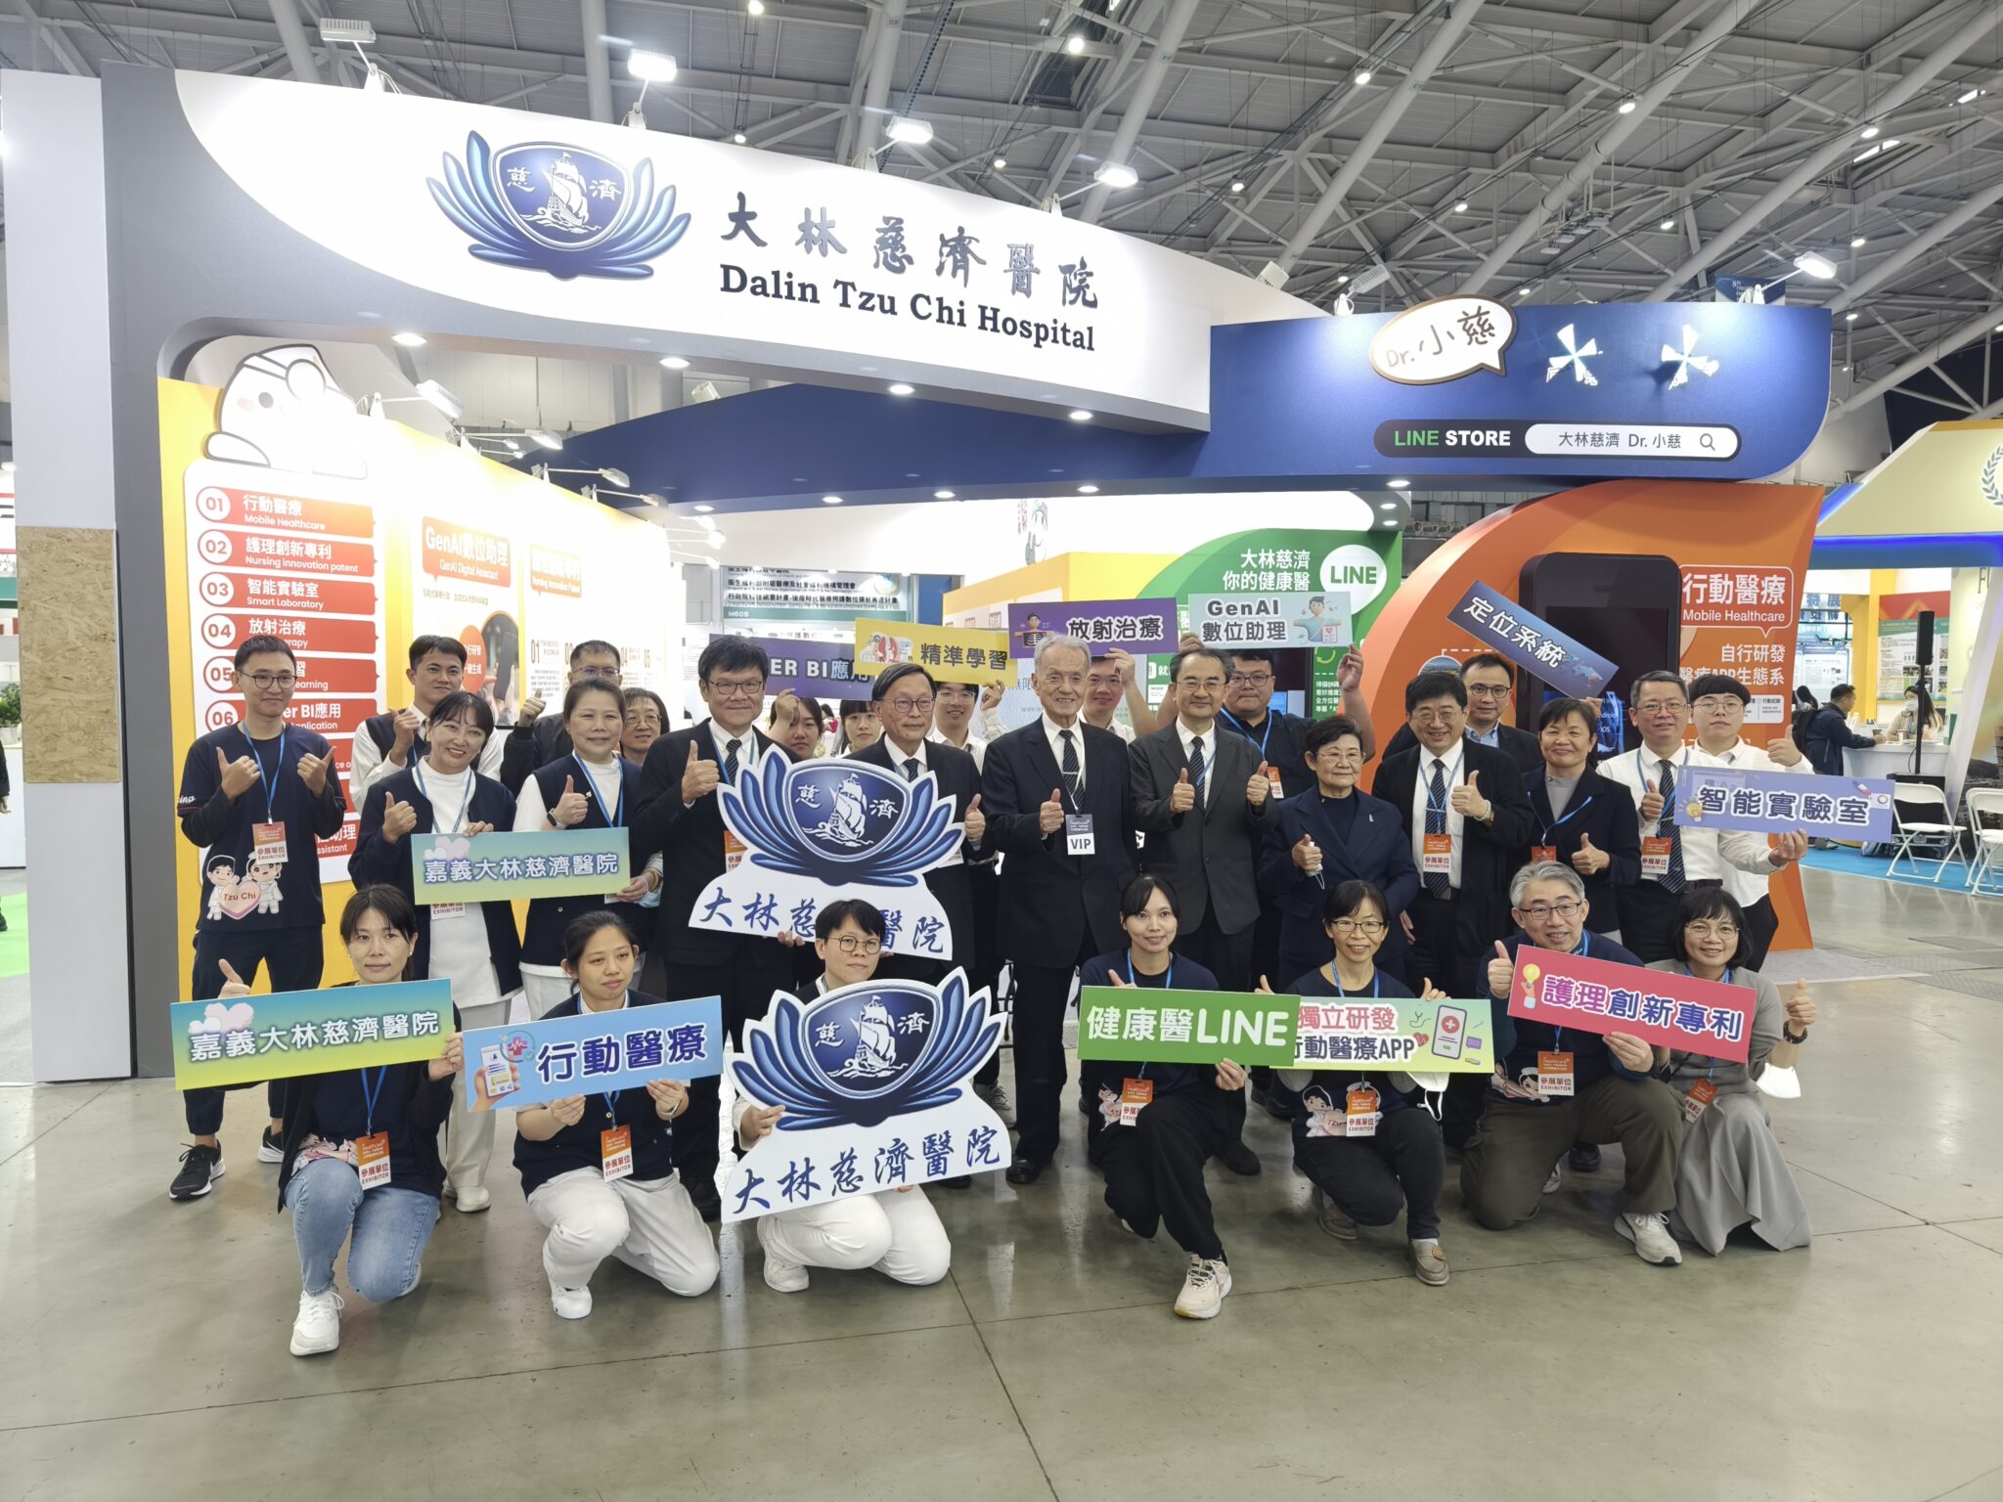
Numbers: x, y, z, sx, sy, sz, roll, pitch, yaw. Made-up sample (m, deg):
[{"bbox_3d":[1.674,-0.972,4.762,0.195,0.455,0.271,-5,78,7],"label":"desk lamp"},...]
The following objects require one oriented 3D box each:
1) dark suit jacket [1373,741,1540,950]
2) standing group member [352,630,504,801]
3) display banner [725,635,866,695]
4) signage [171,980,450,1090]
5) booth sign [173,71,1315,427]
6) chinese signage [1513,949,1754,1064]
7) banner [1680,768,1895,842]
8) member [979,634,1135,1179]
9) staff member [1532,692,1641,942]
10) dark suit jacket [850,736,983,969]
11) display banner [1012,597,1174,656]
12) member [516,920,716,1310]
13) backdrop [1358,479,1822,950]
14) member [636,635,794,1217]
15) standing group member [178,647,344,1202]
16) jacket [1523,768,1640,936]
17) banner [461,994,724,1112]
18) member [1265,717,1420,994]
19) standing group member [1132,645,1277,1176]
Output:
[{"bbox_3d":[1.532,0.323,4.500,0.560,0.724,0.340,1,3,20],"label":"dark suit jacket"},{"bbox_3d":[-2.047,0.446,4.750,0.520,1.722,0.370,-1,3,-21],"label":"standing group member"},{"bbox_3d":[-0.744,-0.299,4.850,0.620,0.200,0.020,4,2,-5],"label":"display banner"},{"bbox_3d":[-1.645,0.680,3.200,0.600,0.200,0.010,-2,3,-19],"label":"signage"},{"bbox_3d":[-0.470,-2.271,6.650,6.100,0.940,0.600,-1,3,-30],"label":"booth sign"},{"bbox_3d":[1.730,0.700,3.680,0.600,0.200,0.012,9,-7,26],"label":"chinese signage"},{"bbox_3d":[2.600,0.178,4.420,0.620,0.200,0.020,4,0,25],"label":"banner"},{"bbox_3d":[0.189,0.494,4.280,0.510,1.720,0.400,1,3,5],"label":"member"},{"bbox_3d":[1.900,0.594,4.360,0.430,1.530,0.360,2,4,27],"label":"staff member"},{"bbox_3d":[-0.290,0.325,4.280,0.500,0.740,0.340,0,3,-5],"label":"dark suit jacket"},{"bbox_3d":[0.330,-0.440,4.770,0.600,0.200,0.012,-2,-5,2],"label":"display banner"},{"bbox_3d":[-1.020,0.892,3.520,0.520,0.935,0.680,-1,3,-19],"label":"member"},{"bbox_3d":[3.485,-0.257,8.200,2.850,2.830,0.700,0,2,-6],"label":"backdrop"},{"bbox_3d":[-0.845,0.496,3.980,0.530,1.688,0.400,-1,3,-12],"label":"member"},{"bbox_3d":[-2.340,0.488,4.250,0.520,1.720,0.420,-1,3,-25],"label":"standing group member"},{"bbox_3d":[1.925,0.350,4.480,0.480,0.610,0.300,1,3,15],"label":"jacket"},{"bbox_3d":[-0.983,0.738,3.257,0.600,0.200,0.010,-4,8,-22],"label":"banner"},{"bbox_3d":[1.074,0.614,4.200,0.500,1.500,0.360,1,3,9],"label":"member"},{"bbox_3d":[0.655,0.508,4.370,0.500,1.690,0.400,0,3,3],"label":"standing group member"}]

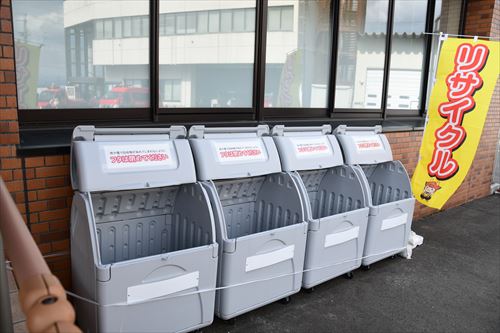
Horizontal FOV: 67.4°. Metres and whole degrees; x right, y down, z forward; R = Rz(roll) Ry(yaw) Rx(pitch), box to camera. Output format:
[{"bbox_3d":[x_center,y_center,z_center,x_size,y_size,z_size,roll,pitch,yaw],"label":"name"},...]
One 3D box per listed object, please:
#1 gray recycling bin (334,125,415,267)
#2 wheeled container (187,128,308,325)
[{"bbox_3d":[1.194,0.265,3.792,0.750,1.335,0.660,-6,13,-34],"label":"gray recycling bin"},{"bbox_3d":[-0.056,0.375,2.833,0.750,1.335,0.660,-6,13,-36],"label":"wheeled container"}]

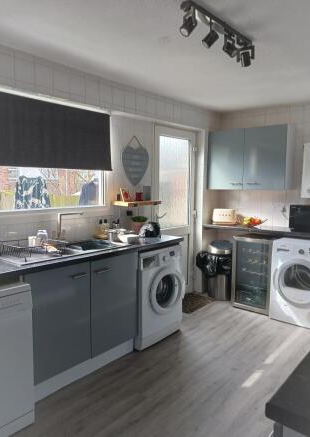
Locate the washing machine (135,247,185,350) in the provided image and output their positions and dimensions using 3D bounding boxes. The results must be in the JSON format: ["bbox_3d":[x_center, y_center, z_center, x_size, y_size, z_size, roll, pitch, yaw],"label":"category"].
[{"bbox_3d":[-0.131,0.651,3.182,0.556,0.848,0.599,5,8,41],"label":"washing machine"}]

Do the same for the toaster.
[{"bbox_3d":[0.951,-0.017,4.546,0.280,0.206,0.180,5,7,40],"label":"toaster"}]

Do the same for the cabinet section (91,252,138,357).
[{"bbox_3d":[-0.514,0.626,2.824,0.570,0.725,0.500,4,7,40],"label":"cabinet section"}]

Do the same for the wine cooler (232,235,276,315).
[{"bbox_3d":[1.261,0.627,4.046,0.450,0.835,0.510,5,7,40],"label":"wine cooler"}]

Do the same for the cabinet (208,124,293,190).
[{"bbox_3d":[1.191,-0.726,4.271,1.009,0.747,0.310,5,7,40],"label":"cabinet"}]

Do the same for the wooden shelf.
[{"bbox_3d":[-0.171,-0.151,3.351,0.218,0.030,0.467,5,8,41],"label":"wooden shelf"}]

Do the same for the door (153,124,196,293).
[{"bbox_3d":[0.241,-0.026,4.010,0.060,2.011,0.787,5,8,41],"label":"door"}]

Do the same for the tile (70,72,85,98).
[{"bbox_3d":[-0.630,-1.083,2.791,0.011,0.160,0.148,5,8,41],"label":"tile"}]

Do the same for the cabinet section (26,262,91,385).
[{"bbox_3d":[-0.838,0.662,2.446,0.570,0.725,0.500,4,7,40],"label":"cabinet section"}]

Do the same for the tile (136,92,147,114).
[{"bbox_3d":[-0.132,-1.134,3.363,0.011,0.176,0.170,5,8,41],"label":"tile"}]

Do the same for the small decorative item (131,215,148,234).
[{"bbox_3d":[-0.147,0.065,3.266,0.144,0.189,0.144,0,6,0],"label":"small decorative item"}]

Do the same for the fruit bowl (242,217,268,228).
[{"bbox_3d":[1.224,0.051,4.212,0.325,0.135,0.320,0,5,0],"label":"fruit bowl"}]

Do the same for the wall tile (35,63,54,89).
[{"bbox_3d":[-0.830,-1.062,2.562,0.011,0.155,0.152,5,8,41],"label":"wall tile"}]

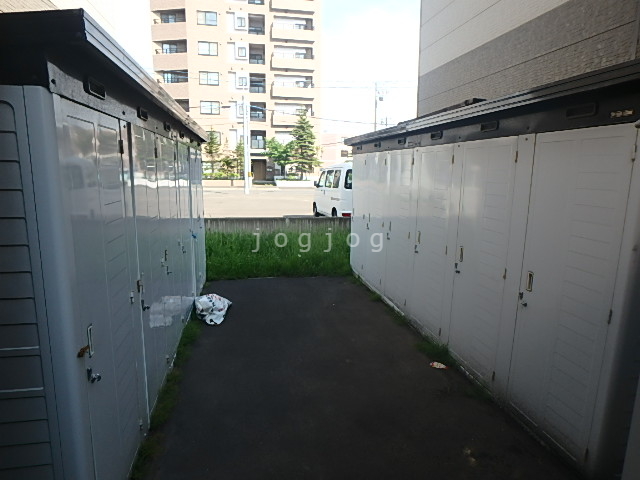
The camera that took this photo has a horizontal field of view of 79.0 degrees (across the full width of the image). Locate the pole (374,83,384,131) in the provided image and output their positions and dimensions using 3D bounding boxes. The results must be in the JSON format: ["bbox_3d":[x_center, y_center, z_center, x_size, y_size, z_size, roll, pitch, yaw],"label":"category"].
[{"bbox_3d":[7.018,-13.061,48.074,1.000,12.188,0.500,1,10,0],"label":"pole"}]

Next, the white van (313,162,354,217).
[{"bbox_3d":[0.820,-1.540,12.650,1.480,1.880,3.420,-2,10,-15],"label":"white van"}]

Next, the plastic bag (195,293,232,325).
[{"bbox_3d":[-1.157,0.741,4.199,0.400,0.250,0.340,-2,10,-14],"label":"plastic bag"}]

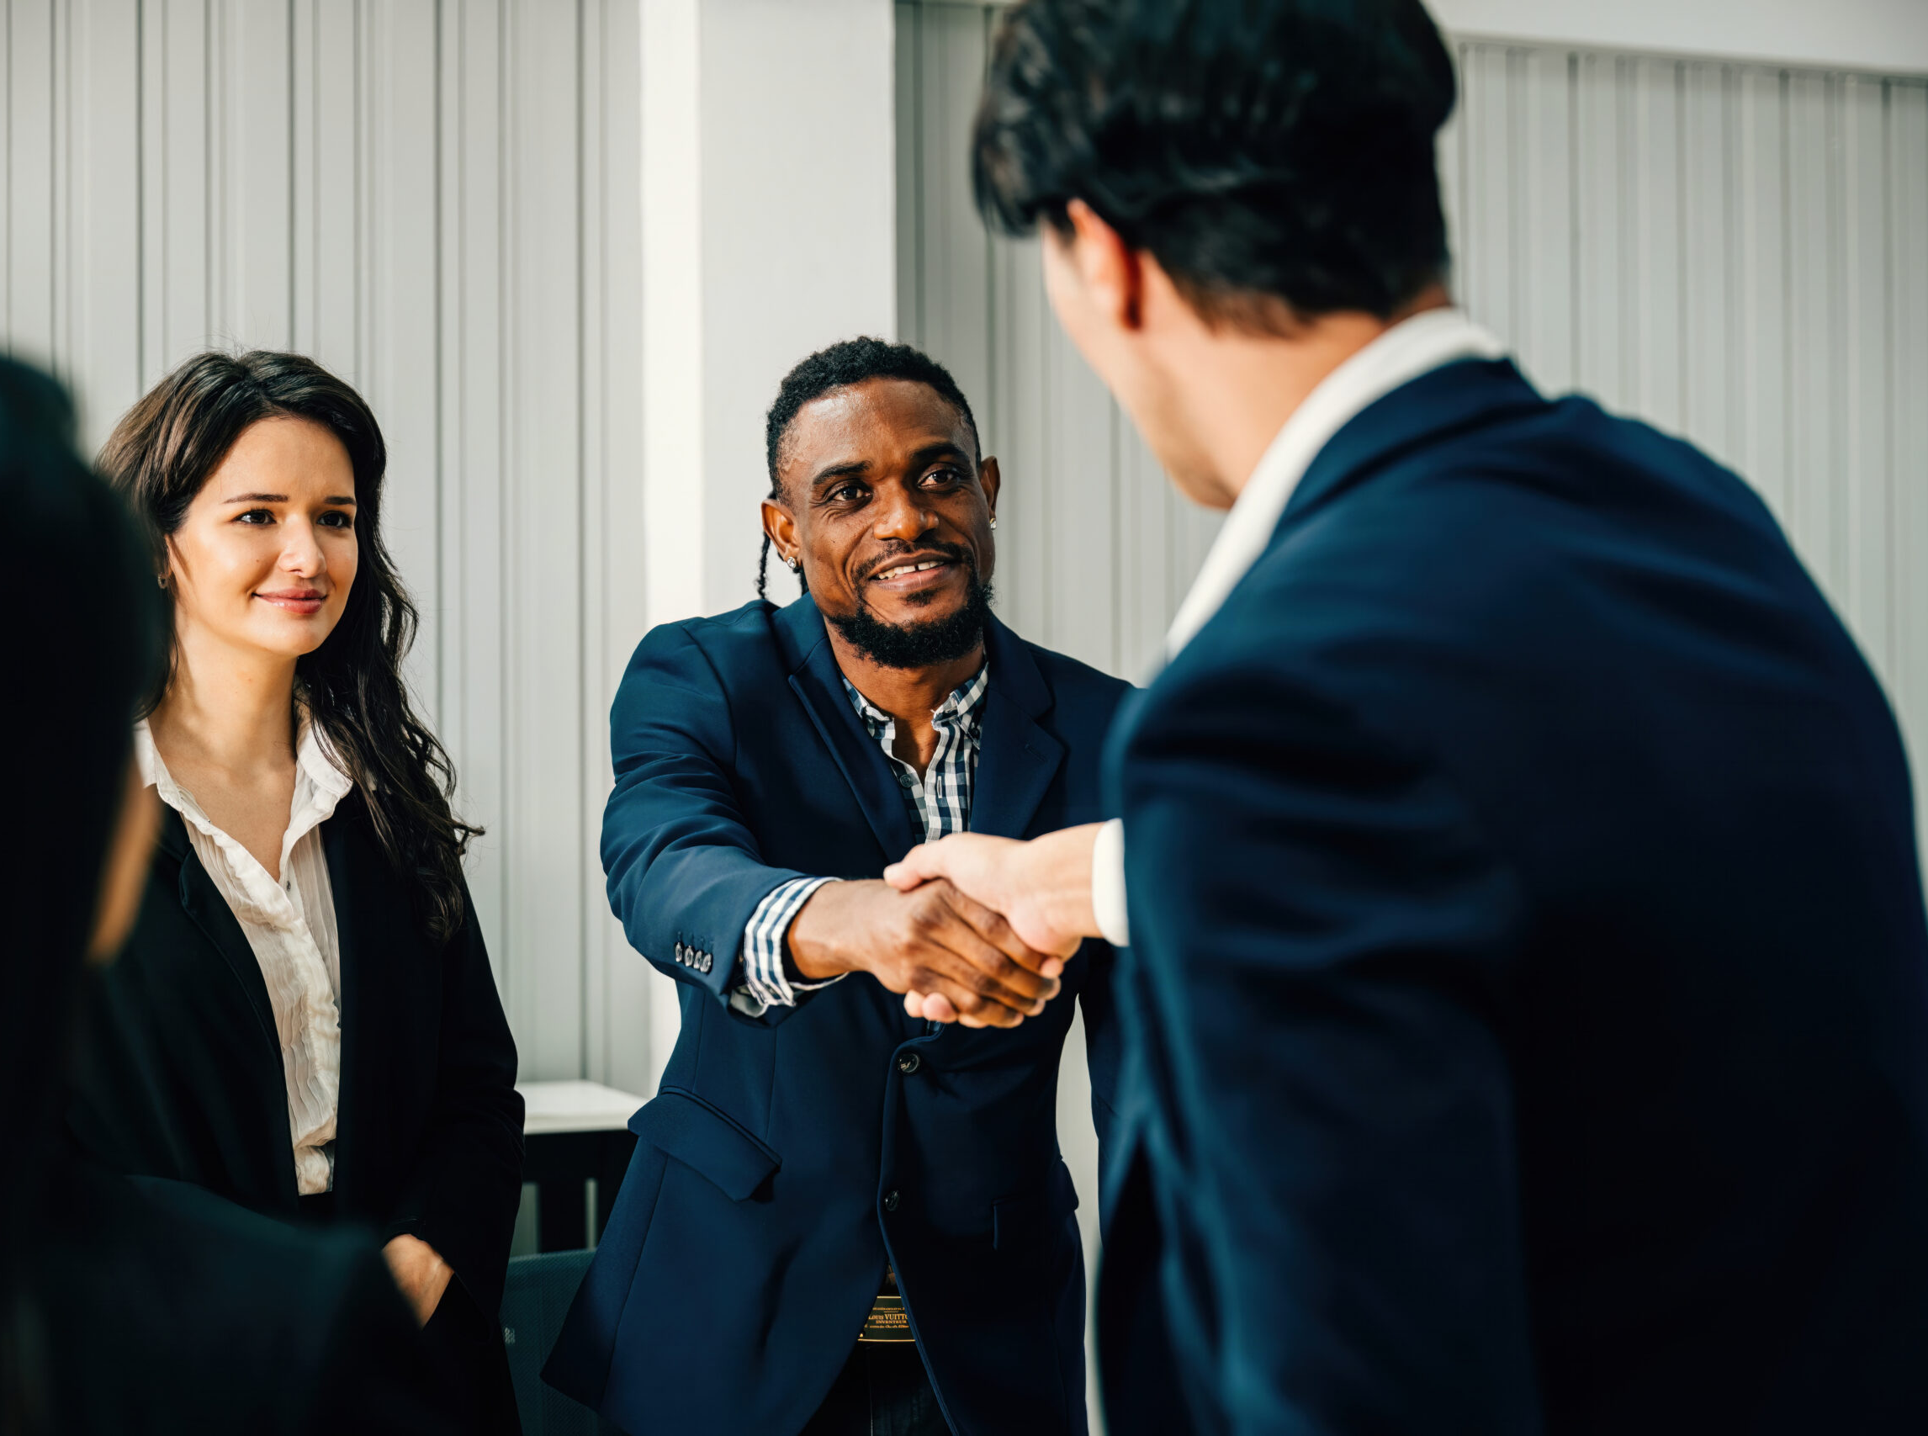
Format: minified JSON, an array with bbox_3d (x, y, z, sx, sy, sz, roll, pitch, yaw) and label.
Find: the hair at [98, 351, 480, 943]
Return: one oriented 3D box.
[{"bbox_3d":[-0.520,-0.055,2.580,0.260,0.440,0.235,0,-1,-33],"label":"hair"}]

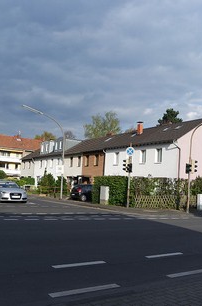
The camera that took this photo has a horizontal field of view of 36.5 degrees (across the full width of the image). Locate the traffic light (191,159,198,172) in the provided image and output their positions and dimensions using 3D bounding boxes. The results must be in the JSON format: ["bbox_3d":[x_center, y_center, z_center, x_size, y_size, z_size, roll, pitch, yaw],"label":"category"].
[{"bbox_3d":[5.927,0.854,19.381,0.400,0.900,0.300,6,-6,-22],"label":"traffic light"}]

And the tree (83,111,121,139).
[{"bbox_3d":[-0.168,-0.509,69.024,9.200,18.532,9.200,3,-6,0],"label":"tree"}]

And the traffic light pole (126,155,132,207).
[{"bbox_3d":[1.886,1.814,20.433,0.500,3.730,0.450,7,-7,-33],"label":"traffic light pole"}]

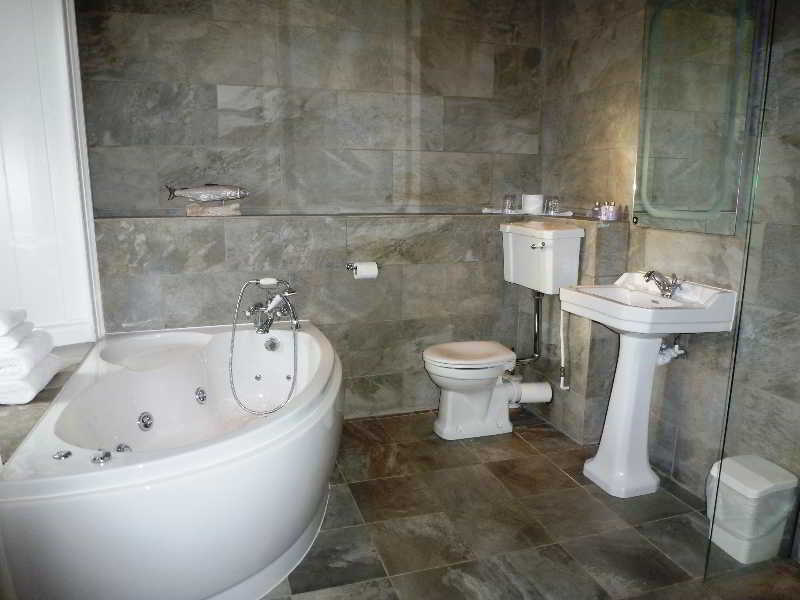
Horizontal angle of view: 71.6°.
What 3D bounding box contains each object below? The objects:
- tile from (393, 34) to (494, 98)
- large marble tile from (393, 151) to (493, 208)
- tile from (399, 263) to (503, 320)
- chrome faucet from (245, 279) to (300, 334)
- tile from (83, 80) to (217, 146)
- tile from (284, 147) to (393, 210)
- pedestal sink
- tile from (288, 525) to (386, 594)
[{"bbox_3d":[0.244,-1.283,3.066,0.600,0.300,0.015,-3,10,-16],"label":"tile"},{"bbox_3d":[0.246,-0.689,3.171,0.600,0.300,0.015,-3,10,-16],"label":"large marble tile"},{"bbox_3d":[0.299,-0.056,3.068,0.599,0.302,0.012,-3,10,-16],"label":"tile"},{"bbox_3d":[-0.625,0.027,2.698,0.240,0.250,0.190,-3,11,-17],"label":"chrome faucet"},{"bbox_3d":[-1.198,-0.896,2.686,0.606,0.302,0.012,-3,10,-16],"label":"tile"},{"bbox_3d":[-0.320,-0.648,2.961,0.597,0.300,0.012,-3,11,-17],"label":"tile"},{"bbox_3d":[0.951,0.341,2.284,0.405,0.850,0.570,-3,11,-17],"label":"pedestal sink"},{"bbox_3d":[-0.224,0.869,1.874,0.302,0.015,0.302,-3,10,-16],"label":"tile"}]

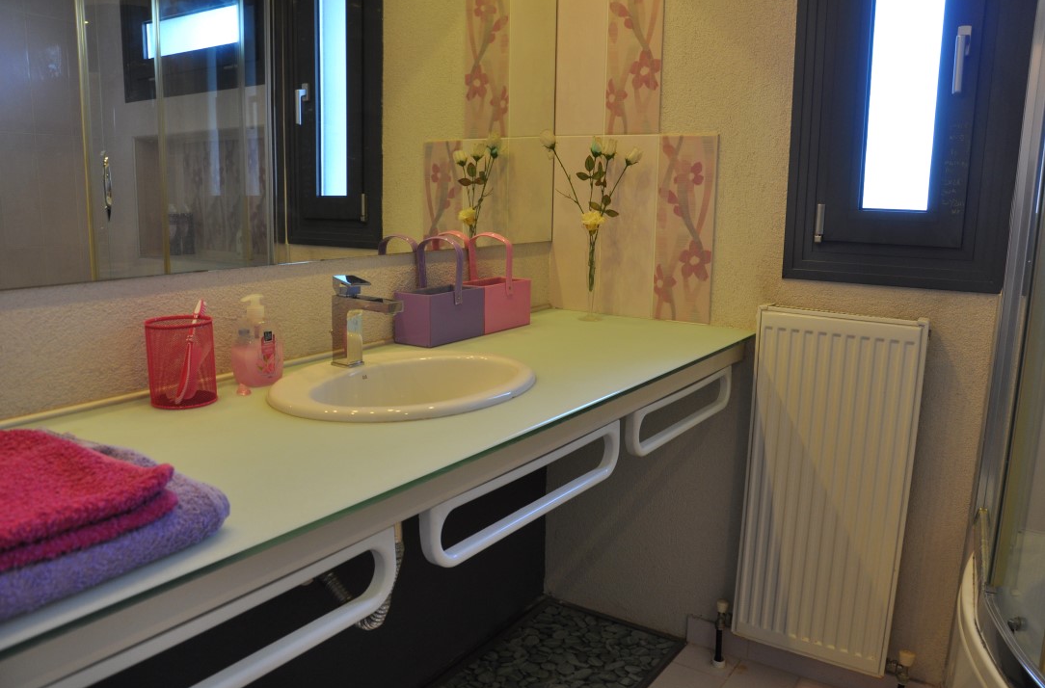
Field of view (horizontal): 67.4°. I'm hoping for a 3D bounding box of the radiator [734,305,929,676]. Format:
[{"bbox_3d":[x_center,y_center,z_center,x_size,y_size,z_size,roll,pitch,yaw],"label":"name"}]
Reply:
[{"bbox_3d":[0.749,0.353,1.934,0.378,0.880,0.100,8,14,35],"label":"radiator"}]

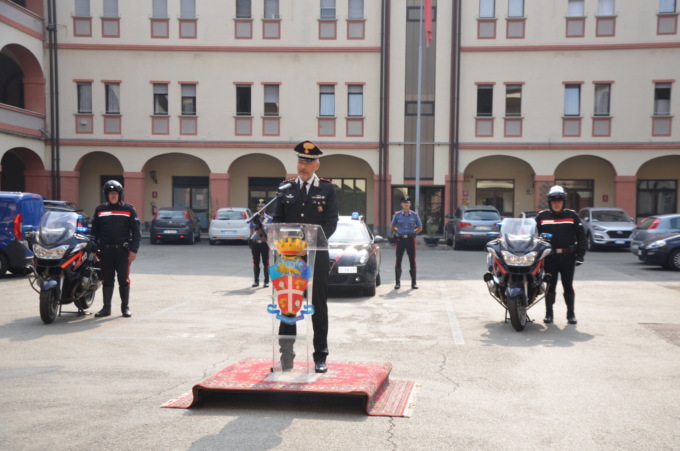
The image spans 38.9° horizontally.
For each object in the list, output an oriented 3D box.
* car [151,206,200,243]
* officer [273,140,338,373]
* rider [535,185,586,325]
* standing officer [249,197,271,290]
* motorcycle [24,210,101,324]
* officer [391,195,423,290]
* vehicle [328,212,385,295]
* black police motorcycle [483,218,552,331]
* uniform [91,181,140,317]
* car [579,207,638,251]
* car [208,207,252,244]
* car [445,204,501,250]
[{"bbox_3d":[-6.730,0.000,39.800,1.690,1.490,4.030,1,1,-3],"label":"car"},{"bbox_3d":[-0.280,0.248,7.870,0.530,1.870,0.400,1,1,7],"label":"officer"},{"bbox_3d":[2.990,0.393,12.980,0.700,1.850,0.400,1,1,10],"label":"rider"},{"bbox_3d":[-1.520,0.344,18.600,0.520,1.710,0.380,1,1,-3],"label":"standing officer"},{"bbox_3d":[-3.670,0.520,12.950,0.920,1.430,2.200,1,1,0],"label":"motorcycle"},{"bbox_3d":[1.300,0.341,18.800,0.600,1.800,0.360,1,1,3],"label":"officer"},{"bbox_3d":[-0.140,0.491,18.750,1.820,1.500,4.350,1,1,5],"label":"vehicle"},{"bbox_3d":[2.400,0.615,13.150,0.910,1.430,2.200,1,1,9],"label":"black police motorcycle"},{"bbox_3d":[-3.140,0.312,13.500,0.610,1.870,0.380,1,1,5],"label":"uniform"},{"bbox_3d":[10.700,0.190,38.400,1.870,1.660,4.450,1,1,4],"label":"car"},{"bbox_3d":[-4.360,0.030,39.800,1.690,1.490,4.030,1,1,-2],"label":"car"},{"bbox_3d":[5.420,0.090,38.800,1.980,1.740,5.000,1,1,0],"label":"car"}]

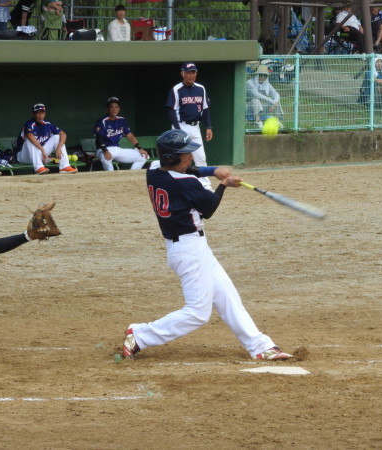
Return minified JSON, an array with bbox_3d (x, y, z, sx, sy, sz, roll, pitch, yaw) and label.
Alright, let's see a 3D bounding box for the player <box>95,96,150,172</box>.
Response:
[{"bbox_3d":[-1.000,-1.229,42.100,0.680,1.220,0.800,-1,4,-18],"label":"player"}]

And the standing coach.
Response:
[{"bbox_3d":[-0.016,-1.231,37.600,0.580,1.680,0.380,-1,4,-13],"label":"standing coach"}]

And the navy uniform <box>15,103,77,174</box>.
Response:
[{"bbox_3d":[-2.033,-1.218,41.600,0.660,1.030,0.780,-2,4,-24],"label":"navy uniform"}]

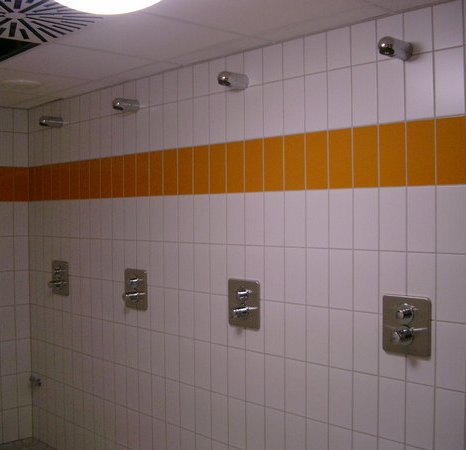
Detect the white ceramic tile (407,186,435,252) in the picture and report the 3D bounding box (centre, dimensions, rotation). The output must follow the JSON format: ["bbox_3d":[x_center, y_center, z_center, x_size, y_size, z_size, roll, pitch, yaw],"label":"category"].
[{"bbox_3d":[0.688,-0.019,2.341,0.010,0.242,0.118,-1,1,-44],"label":"white ceramic tile"}]

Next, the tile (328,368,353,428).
[{"bbox_3d":[0.455,0.727,2.701,0.010,0.248,0.123,-1,1,-45],"label":"tile"}]

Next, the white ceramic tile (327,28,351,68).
[{"bbox_3d":[0.447,-0.738,2.681,0.010,0.173,0.123,-1,1,-45],"label":"white ceramic tile"}]

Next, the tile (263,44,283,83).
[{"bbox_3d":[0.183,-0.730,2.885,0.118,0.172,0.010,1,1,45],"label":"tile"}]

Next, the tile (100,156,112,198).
[{"bbox_3d":[-0.748,-0.278,3.818,0.010,0.244,0.120,-1,1,-44],"label":"tile"}]

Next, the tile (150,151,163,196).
[{"bbox_3d":[-0.414,-0.281,3.490,0.118,0.243,0.010,1,1,45],"label":"tile"}]

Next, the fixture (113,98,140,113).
[{"bbox_3d":[-0.589,-0.653,3.497,0.157,0.065,0.065,-1,1,-44],"label":"fixture"}]

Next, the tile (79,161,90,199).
[{"bbox_3d":[-0.946,-0.288,4.108,0.010,0.248,0.123,-1,1,-45],"label":"tile"}]

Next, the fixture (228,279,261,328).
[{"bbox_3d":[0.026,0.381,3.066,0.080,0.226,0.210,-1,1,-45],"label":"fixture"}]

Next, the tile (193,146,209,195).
[{"bbox_3d":[-0.161,-0.283,3.306,0.010,0.248,0.123,-1,1,-45],"label":"tile"}]

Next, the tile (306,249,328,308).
[{"bbox_3d":[0.354,0.218,2.668,0.010,0.240,0.118,-1,1,-44],"label":"tile"}]

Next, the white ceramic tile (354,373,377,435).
[{"bbox_3d":[0.533,0.715,2.571,0.118,0.243,0.010,1,1,45],"label":"white ceramic tile"}]

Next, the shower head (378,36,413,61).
[{"bbox_3d":[0.579,-0.632,2.295,0.157,0.065,0.065,-1,1,-44],"label":"shower head"}]

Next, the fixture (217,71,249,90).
[{"bbox_3d":[0.003,-0.663,2.925,0.069,0.070,0.152,1,1,45],"label":"fixture"}]

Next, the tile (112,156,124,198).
[{"bbox_3d":[-0.666,-0.278,3.737,0.010,0.242,0.118,-1,1,-44],"label":"tile"}]

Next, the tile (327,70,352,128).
[{"bbox_3d":[0.431,-0.505,2.571,0.010,0.240,0.118,-1,1,-44],"label":"tile"}]

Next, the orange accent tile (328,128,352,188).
[{"bbox_3d":[0.443,-0.271,2.637,0.118,0.243,0.010,1,1,45],"label":"orange accent tile"}]

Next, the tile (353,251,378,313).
[{"bbox_3d":[0.524,0.223,2.520,0.010,0.242,0.118,-1,1,-44],"label":"tile"}]

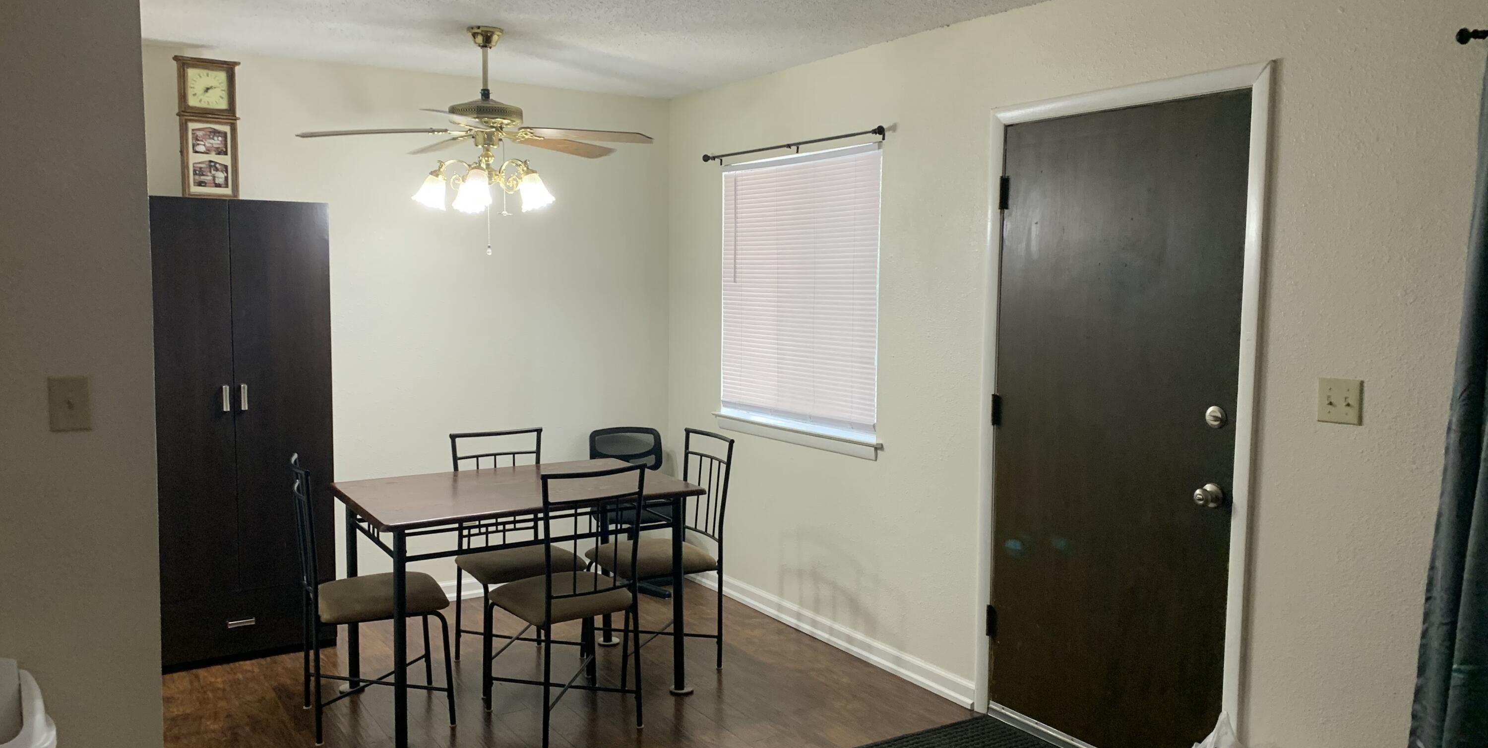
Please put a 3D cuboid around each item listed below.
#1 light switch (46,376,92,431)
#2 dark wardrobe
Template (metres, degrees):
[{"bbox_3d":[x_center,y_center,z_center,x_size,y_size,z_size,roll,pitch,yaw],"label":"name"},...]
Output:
[{"bbox_3d":[-1.516,0.069,2.515,0.078,0.120,0.018,-2,6,-33],"label":"light switch"},{"bbox_3d":[-2.099,0.223,4.545,0.737,1.823,0.372,-2,6,-33],"label":"dark wardrobe"}]

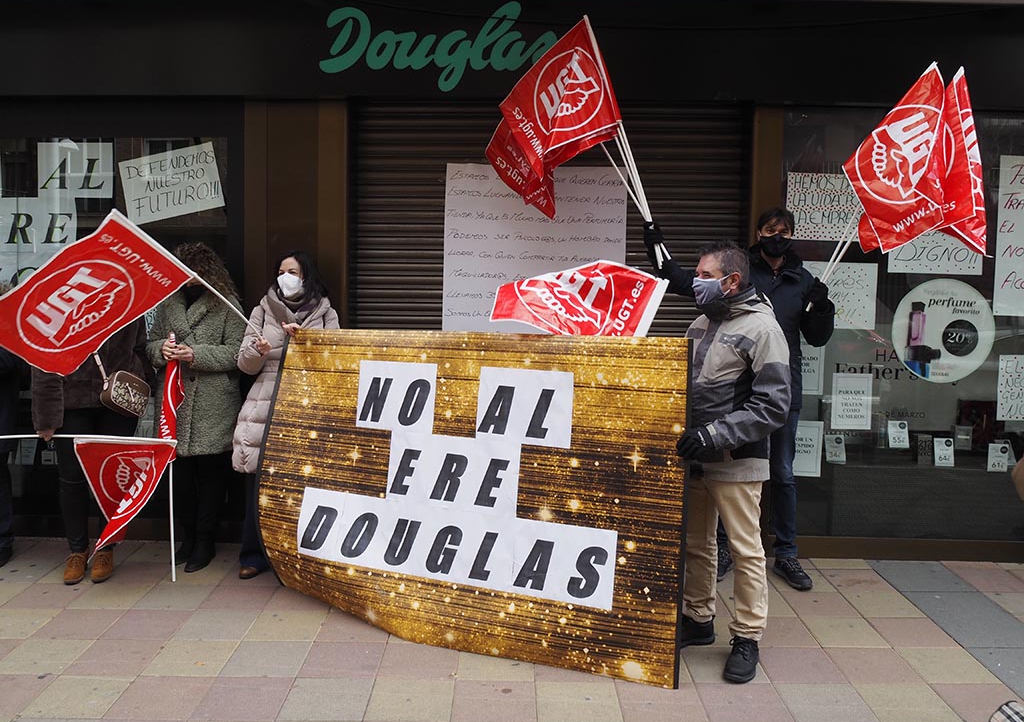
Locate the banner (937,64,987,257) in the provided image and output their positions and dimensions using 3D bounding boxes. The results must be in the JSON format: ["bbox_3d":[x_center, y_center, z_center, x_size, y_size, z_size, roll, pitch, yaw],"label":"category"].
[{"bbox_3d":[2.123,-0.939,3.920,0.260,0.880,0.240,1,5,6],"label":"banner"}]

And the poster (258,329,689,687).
[{"bbox_3d":[-0.271,0.524,3.411,1.970,1.310,0.200,3,6,25],"label":"poster"}]

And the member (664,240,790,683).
[{"bbox_3d":[0.882,0.377,3.300,0.450,1.690,0.530,-3,7,-35],"label":"member"}]

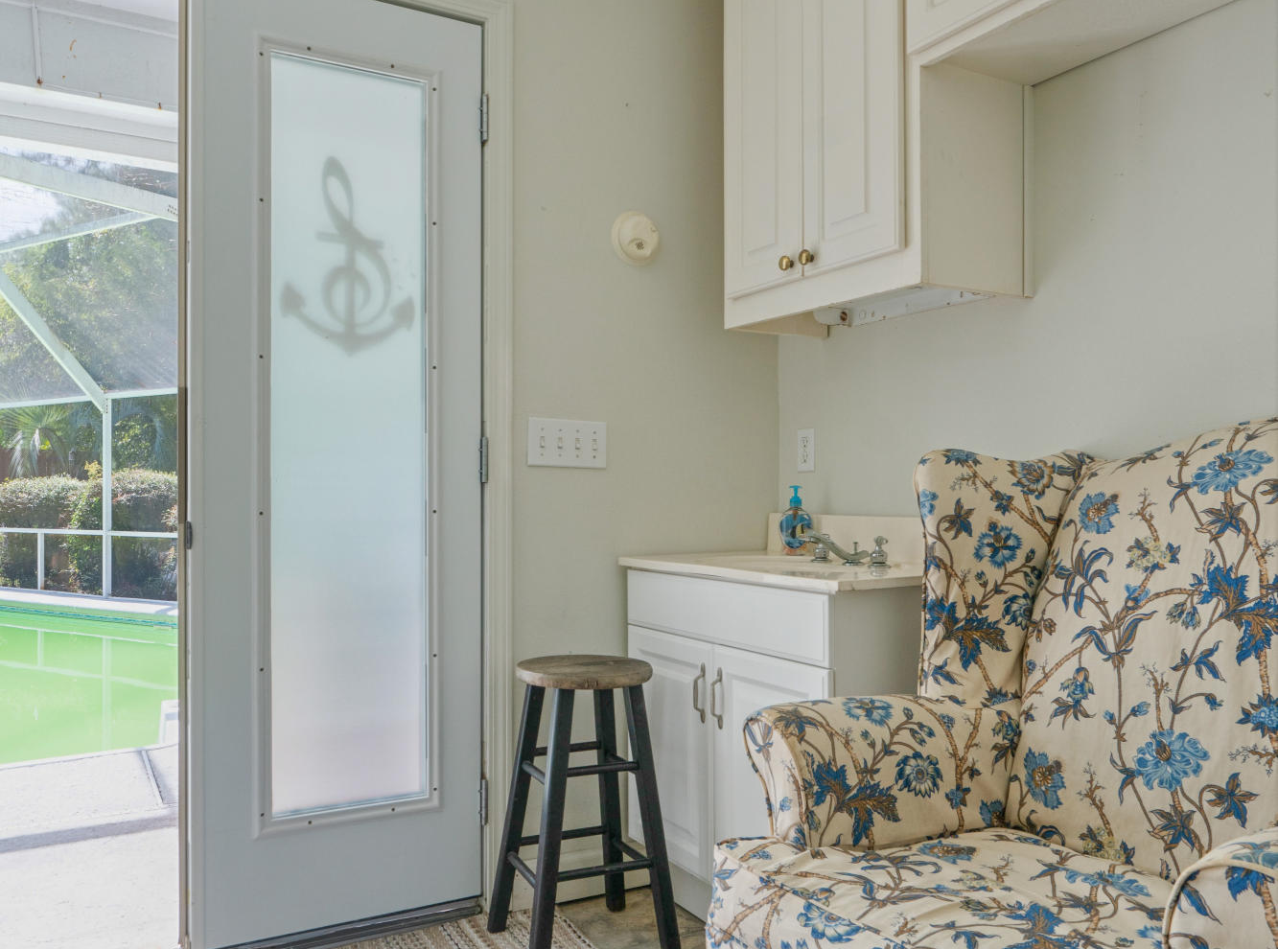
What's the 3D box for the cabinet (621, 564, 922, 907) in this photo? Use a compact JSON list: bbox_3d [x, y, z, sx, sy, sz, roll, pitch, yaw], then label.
[{"bbox_3d":[0.362,0.613,2.141,0.485,0.790,0.765,0,-1,-29],"label":"cabinet"}]

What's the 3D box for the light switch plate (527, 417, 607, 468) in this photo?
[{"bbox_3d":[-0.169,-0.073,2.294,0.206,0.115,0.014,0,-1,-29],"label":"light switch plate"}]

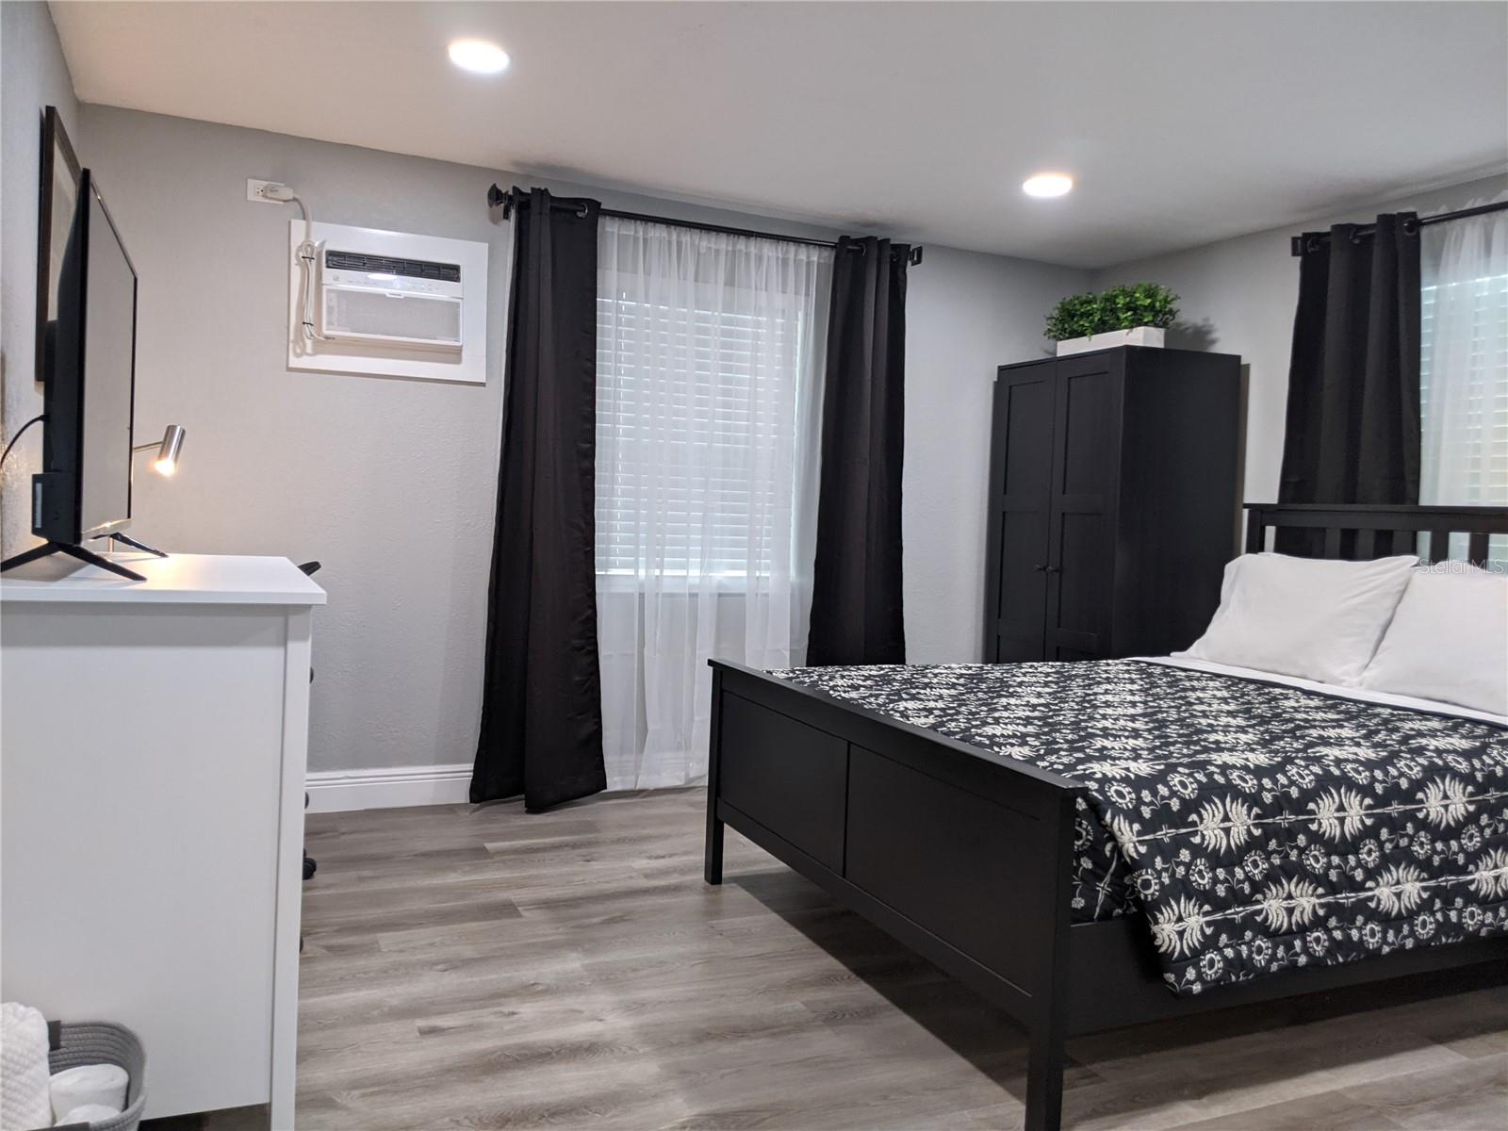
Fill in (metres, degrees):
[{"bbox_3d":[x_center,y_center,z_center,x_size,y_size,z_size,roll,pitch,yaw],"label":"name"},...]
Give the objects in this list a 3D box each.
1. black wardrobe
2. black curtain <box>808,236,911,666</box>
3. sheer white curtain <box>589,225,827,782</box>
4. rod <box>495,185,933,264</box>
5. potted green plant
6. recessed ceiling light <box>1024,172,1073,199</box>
[{"bbox_3d":[1.418,0.064,4.829,0.560,1.775,0.790,2,3,-25],"label":"black wardrobe"},{"bbox_3d":[0.431,-0.200,4.734,0.450,2.150,0.140,2,3,-25],"label":"black curtain"},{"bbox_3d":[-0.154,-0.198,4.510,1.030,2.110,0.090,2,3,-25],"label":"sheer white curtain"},{"bbox_3d":[-0.127,-1.266,4.446,1.760,0.095,0.135,2,3,-25],"label":"rod"},{"bbox_3d":[1.403,-0.955,4.676,0.200,0.266,0.660,2,3,-25],"label":"potted green plant"},{"bbox_3d":[1.004,-1.281,4.011,0.175,0.030,0.175,2,3,-25],"label":"recessed ceiling light"}]

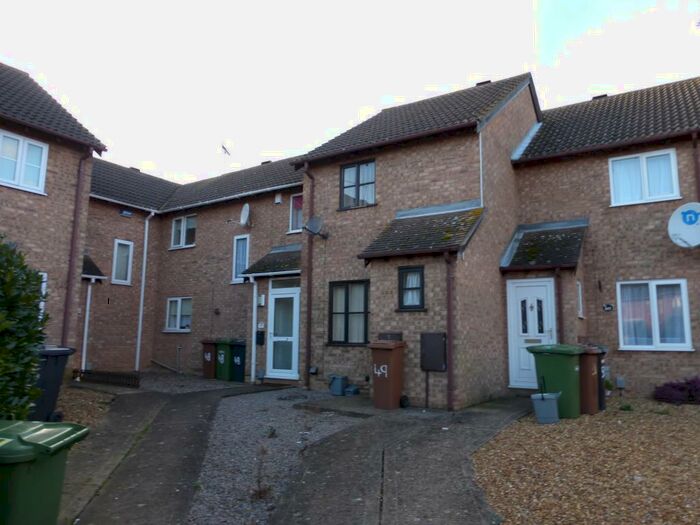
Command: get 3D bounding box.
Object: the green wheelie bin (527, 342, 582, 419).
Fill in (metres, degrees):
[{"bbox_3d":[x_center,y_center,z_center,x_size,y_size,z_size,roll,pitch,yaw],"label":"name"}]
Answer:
[{"bbox_3d":[3.256,1.867,7.682,0.720,1.060,0.580,-7,-11,42],"label":"green wheelie bin"}]

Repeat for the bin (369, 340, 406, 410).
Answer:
[{"bbox_3d":[0.577,1.746,7.591,0.455,1.000,0.530,-5,-10,32],"label":"bin"}]

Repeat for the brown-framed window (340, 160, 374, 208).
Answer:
[{"bbox_3d":[0.181,-1.666,10.518,0.919,1.098,0.100,-5,-10,32],"label":"brown-framed window"}]

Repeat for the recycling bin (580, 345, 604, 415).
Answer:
[{"bbox_3d":[3.718,1.913,7.934,0.660,1.050,0.530,-7,-11,42],"label":"recycling bin"}]

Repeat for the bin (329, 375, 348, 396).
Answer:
[{"bbox_3d":[-0.194,2.368,9.444,0.320,0.410,0.310,8,-11,-41],"label":"bin"}]

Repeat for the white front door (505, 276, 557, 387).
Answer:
[{"bbox_3d":[3.559,1.380,9.507,0.907,2.121,0.100,-5,-10,32],"label":"white front door"}]

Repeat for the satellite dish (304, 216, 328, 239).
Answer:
[{"bbox_3d":[-0.731,-0.764,10.596,0.420,0.470,0.350,-7,-11,43],"label":"satellite dish"}]

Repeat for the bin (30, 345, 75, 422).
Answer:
[{"bbox_3d":[-4.613,1.828,7.260,0.740,1.070,0.580,6,-10,-32],"label":"bin"}]

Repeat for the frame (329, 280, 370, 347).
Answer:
[{"bbox_3d":[-0.003,1.048,10.223,1.029,1.359,0.100,-5,-10,32],"label":"frame"}]

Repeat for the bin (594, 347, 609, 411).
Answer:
[{"bbox_3d":[3.984,1.967,8.318,0.710,1.060,0.560,-7,-11,42],"label":"bin"}]

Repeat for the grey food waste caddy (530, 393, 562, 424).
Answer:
[{"bbox_3d":[2.787,2.050,6.895,0.360,0.410,0.330,-4,-9,27],"label":"grey food waste caddy"}]

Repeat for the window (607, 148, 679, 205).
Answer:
[{"bbox_3d":[5.926,-1.697,9.810,1.189,1.023,0.100,-5,-10,32],"label":"window"}]

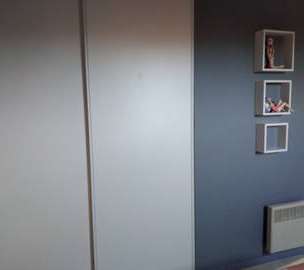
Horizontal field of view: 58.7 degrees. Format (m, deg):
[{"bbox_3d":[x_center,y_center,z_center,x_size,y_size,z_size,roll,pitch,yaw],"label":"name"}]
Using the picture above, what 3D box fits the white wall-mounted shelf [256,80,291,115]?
[{"bbox_3d":[0.964,-0.298,2.156,0.267,0.267,0.101,-3,6,-17],"label":"white wall-mounted shelf"}]

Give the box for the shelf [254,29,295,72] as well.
[{"bbox_3d":[0.960,-0.648,2.122,0.297,0.298,0.098,-3,6,-17],"label":"shelf"}]

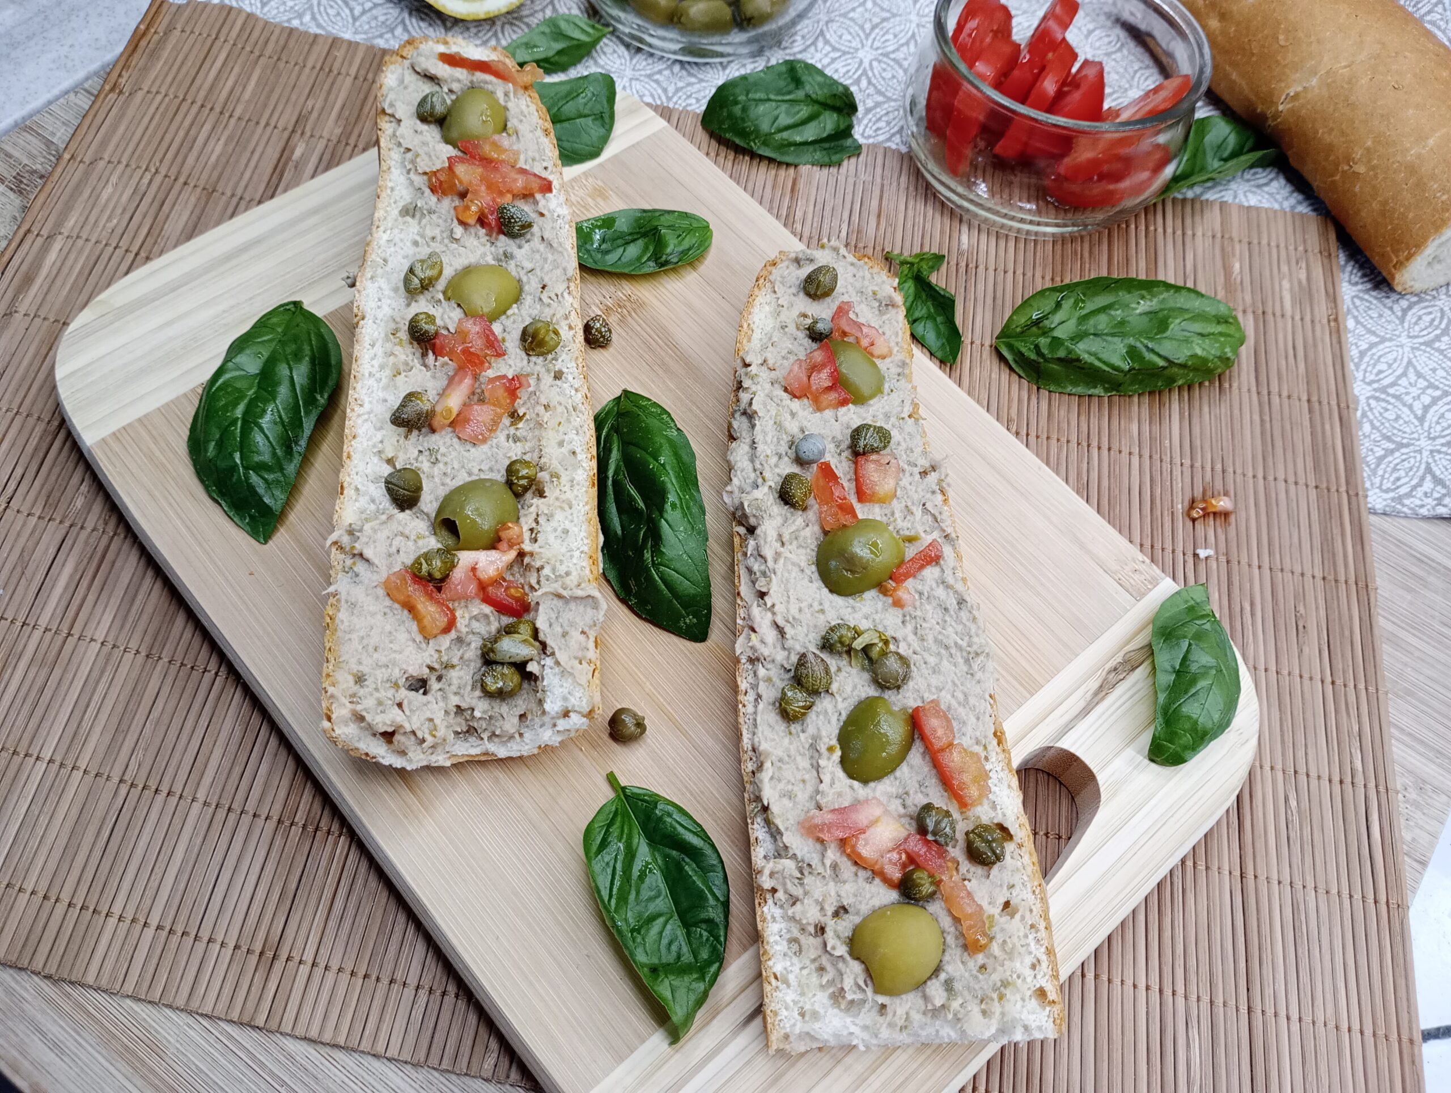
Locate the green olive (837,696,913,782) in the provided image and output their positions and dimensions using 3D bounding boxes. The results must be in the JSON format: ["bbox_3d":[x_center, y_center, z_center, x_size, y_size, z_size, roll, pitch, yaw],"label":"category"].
[{"bbox_3d":[0.032,0.042,0.254,0.017,0.015,0.019,28,64,11],"label":"green olive"}]

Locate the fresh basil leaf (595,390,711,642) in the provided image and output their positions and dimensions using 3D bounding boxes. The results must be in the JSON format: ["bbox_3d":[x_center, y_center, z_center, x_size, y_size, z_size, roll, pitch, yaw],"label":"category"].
[{"bbox_3d":[-0.022,-0.008,0.302,0.034,0.014,0.075,-12,63,-9],"label":"fresh basil leaf"}]

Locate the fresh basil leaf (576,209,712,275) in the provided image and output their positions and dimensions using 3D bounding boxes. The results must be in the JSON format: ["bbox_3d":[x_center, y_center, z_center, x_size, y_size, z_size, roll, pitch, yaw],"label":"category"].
[{"bbox_3d":[-0.029,-0.091,0.348,0.052,0.010,0.026,-5,62,-5],"label":"fresh basil leaf"}]

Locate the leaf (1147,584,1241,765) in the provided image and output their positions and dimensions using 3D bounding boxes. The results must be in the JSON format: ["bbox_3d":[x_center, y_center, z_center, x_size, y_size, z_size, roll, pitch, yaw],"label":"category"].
[{"bbox_3d":[0.117,0.032,0.296,0.026,0.013,0.053,28,64,11],"label":"leaf"}]

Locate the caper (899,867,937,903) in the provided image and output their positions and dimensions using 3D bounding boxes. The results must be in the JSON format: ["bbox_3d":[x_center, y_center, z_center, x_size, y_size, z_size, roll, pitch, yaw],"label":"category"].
[{"bbox_3d":[0.039,0.069,0.239,0.009,0.008,0.008,-10,63,-9],"label":"caper"}]

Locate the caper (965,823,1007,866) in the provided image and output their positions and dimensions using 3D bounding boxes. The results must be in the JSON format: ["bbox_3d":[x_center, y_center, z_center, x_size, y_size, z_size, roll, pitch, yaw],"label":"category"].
[{"bbox_3d":[0.054,0.062,0.243,0.009,0.009,0.009,-15,64,-11],"label":"caper"}]

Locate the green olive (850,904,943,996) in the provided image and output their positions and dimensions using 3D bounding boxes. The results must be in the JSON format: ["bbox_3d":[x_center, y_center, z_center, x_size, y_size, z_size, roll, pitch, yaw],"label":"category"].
[{"bbox_3d":[0.034,0.080,0.233,0.019,0.015,0.018,-31,68,-18],"label":"green olive"}]

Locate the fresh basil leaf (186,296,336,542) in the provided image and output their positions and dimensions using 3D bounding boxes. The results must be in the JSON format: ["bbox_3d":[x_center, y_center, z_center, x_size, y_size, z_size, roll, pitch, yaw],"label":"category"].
[{"bbox_3d":[-0.124,-0.035,0.316,0.036,0.014,0.079,-2,62,-5],"label":"fresh basil leaf"}]

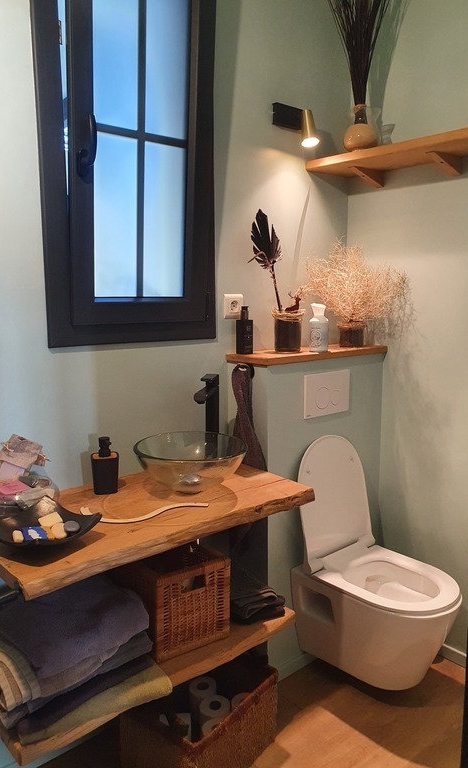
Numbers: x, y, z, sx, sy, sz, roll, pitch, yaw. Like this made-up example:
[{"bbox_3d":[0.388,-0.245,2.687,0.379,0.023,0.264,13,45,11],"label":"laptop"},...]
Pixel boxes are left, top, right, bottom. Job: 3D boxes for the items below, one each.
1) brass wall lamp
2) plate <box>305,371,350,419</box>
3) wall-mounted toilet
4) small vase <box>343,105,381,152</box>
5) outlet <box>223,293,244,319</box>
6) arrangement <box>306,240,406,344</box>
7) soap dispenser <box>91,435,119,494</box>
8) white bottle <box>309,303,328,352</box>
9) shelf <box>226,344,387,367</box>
[{"bbox_3d":[0.234,-0.926,2.061,0.175,0.141,0.100,-8,12,-40],"label":"brass wall lamp"},{"bbox_3d":[0.334,0.033,2.079,0.248,0.153,0.011,-8,11,-41],"label":"plate"},{"bbox_3d":[0.517,0.616,1.992,0.366,0.812,0.529,-8,12,-40],"label":"wall-mounted toilet"},{"bbox_3d":[0.466,-0.921,2.097,0.126,0.183,0.126,0,9,0],"label":"small vase"},{"bbox_3d":[-0.001,-0.267,1.986,0.080,0.081,0.012,-8,11,-41],"label":"outlet"},{"bbox_3d":[0.438,-0.339,2.201,0.344,0.407,0.283,-8,12,-40],"label":"arrangement"},{"bbox_3d":[-0.362,0.226,1.627,0.075,0.156,0.065,-4,9,-22],"label":"soap dispenser"},{"bbox_3d":[0.310,-0.204,2.091,0.066,0.173,0.066,3,9,23],"label":"white bottle"},{"bbox_3d":[0.289,-0.112,2.140,0.673,0.024,0.204,-8,11,-41],"label":"shelf"}]

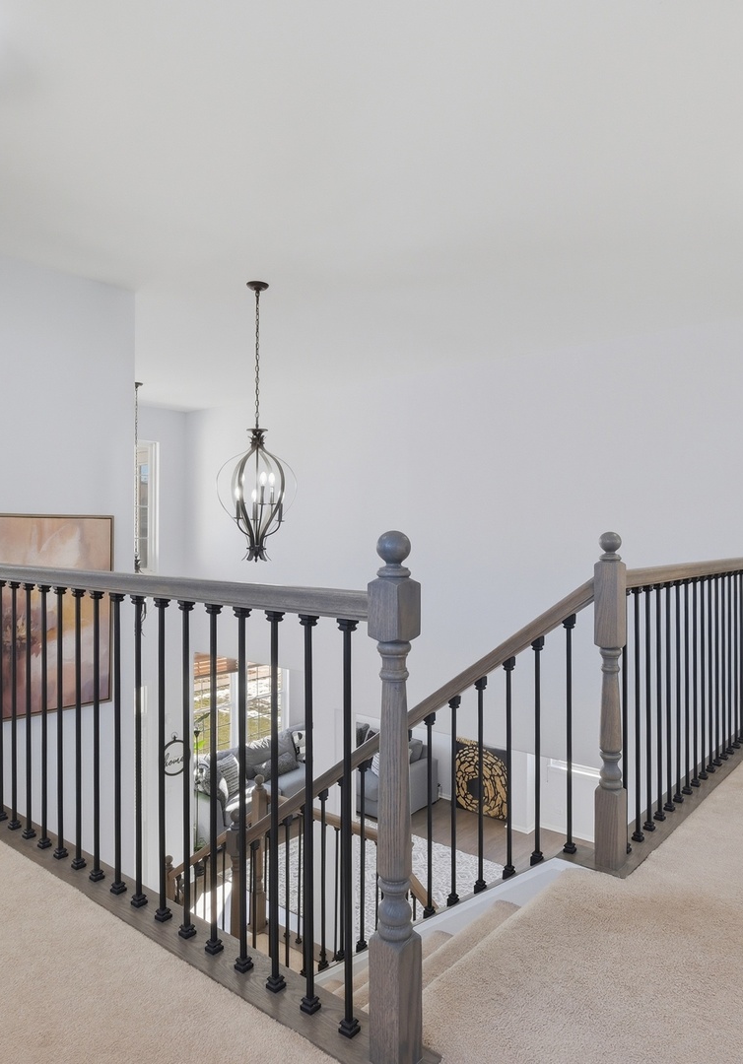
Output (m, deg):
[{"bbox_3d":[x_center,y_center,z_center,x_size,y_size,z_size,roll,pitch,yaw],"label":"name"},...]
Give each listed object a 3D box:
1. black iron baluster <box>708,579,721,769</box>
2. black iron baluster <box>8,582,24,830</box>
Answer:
[{"bbox_3d":[1.540,0.620,2.985,0.033,0.870,0.033,0,0,42],"label":"black iron baluster"},{"bbox_3d":[-1.270,0.616,2.368,0.032,0.869,0.032,0,0,38],"label":"black iron baluster"}]

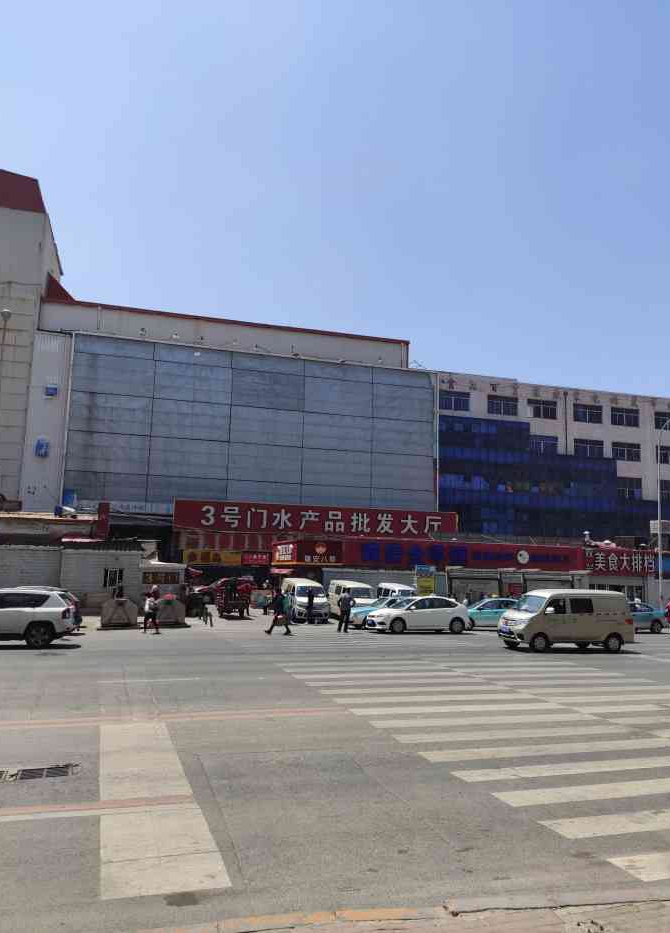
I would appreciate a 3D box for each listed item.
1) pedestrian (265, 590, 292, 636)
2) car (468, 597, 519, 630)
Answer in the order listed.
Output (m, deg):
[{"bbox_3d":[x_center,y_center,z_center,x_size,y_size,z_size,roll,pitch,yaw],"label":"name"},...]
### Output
[{"bbox_3d":[-2.153,5.601,26.834,0.850,1.660,0.550,4,-9,-16],"label":"pedestrian"},{"bbox_3d":[7.014,6.596,31.455,4.519,1.437,1.728,4,-9,-15],"label":"car"}]

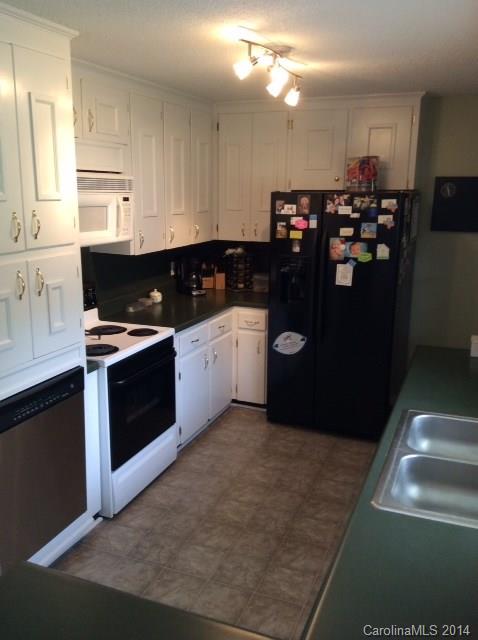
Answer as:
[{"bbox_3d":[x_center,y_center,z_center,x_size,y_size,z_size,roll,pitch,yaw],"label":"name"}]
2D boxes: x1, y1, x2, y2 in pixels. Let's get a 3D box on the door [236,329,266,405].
[{"bbox_3d":[0.102,0.377,4.663,0.234,0.580,0.040,6,14,22],"label":"door"}]

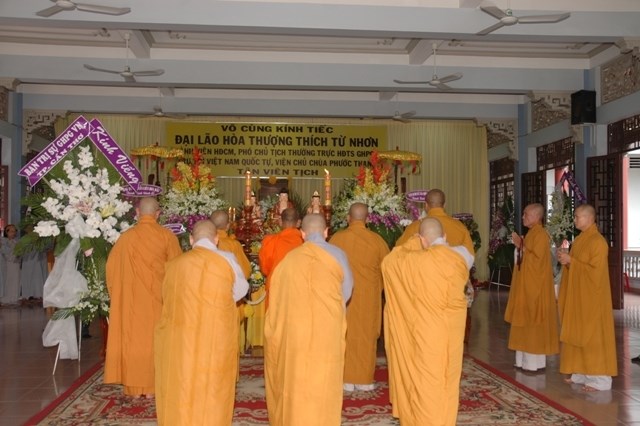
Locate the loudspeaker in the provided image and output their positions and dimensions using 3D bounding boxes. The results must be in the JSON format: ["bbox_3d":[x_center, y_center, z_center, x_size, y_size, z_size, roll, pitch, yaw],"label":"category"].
[{"bbox_3d":[4.937,-1.960,12.289,0.450,0.570,0.400,-1,7,25],"label":"loudspeaker"}]

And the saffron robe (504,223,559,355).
[{"bbox_3d":[2.135,0.773,6.625,0.500,1.334,0.500,0,-2,5],"label":"saffron robe"}]

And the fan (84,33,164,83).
[{"bbox_3d":[-2.934,-2.381,9.955,1.220,0.700,1.150,0,-1,-6],"label":"fan"}]

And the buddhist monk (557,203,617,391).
[{"bbox_3d":[2.404,0.726,5.915,0.550,1.650,0.520,0,-1,-8],"label":"buddhist monk"}]

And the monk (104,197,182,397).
[{"bbox_3d":[-1.517,0.769,5.634,0.660,1.510,0.460,0,-1,-6],"label":"monk"}]

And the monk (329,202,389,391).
[{"bbox_3d":[0.335,0.730,5.789,0.560,1.646,0.500,1,-2,-6],"label":"monk"}]

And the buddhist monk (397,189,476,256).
[{"bbox_3d":[0.995,0.670,5.666,0.660,1.766,0.500,1,-2,-6],"label":"buddhist monk"}]

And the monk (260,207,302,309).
[{"bbox_3d":[-0.278,0.753,5.785,0.570,1.590,0.450,0,-1,-6],"label":"monk"}]

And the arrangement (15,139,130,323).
[{"bbox_3d":[-2.389,0.191,6.447,1.120,1.850,0.600,0,-1,-18],"label":"arrangement"}]

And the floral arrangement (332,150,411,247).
[{"bbox_3d":[0.709,-0.178,9.273,1.000,1.442,0.750,1,-2,-6],"label":"floral arrangement"}]

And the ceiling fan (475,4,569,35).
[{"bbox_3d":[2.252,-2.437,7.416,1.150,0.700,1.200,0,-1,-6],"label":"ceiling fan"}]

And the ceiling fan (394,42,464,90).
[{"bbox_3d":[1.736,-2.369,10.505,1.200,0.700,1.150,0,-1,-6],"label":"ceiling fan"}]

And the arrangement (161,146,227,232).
[{"bbox_3d":[-1.749,-0.216,9.074,0.880,1.383,0.720,1,-2,-6],"label":"arrangement"}]

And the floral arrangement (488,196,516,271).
[{"bbox_3d":[4.558,0.572,16.363,0.480,1.969,0.780,2,-3,-44],"label":"floral arrangement"}]

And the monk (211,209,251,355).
[{"bbox_3d":[-0.900,0.757,5.820,0.560,1.577,0.480,1,-2,-6],"label":"monk"}]

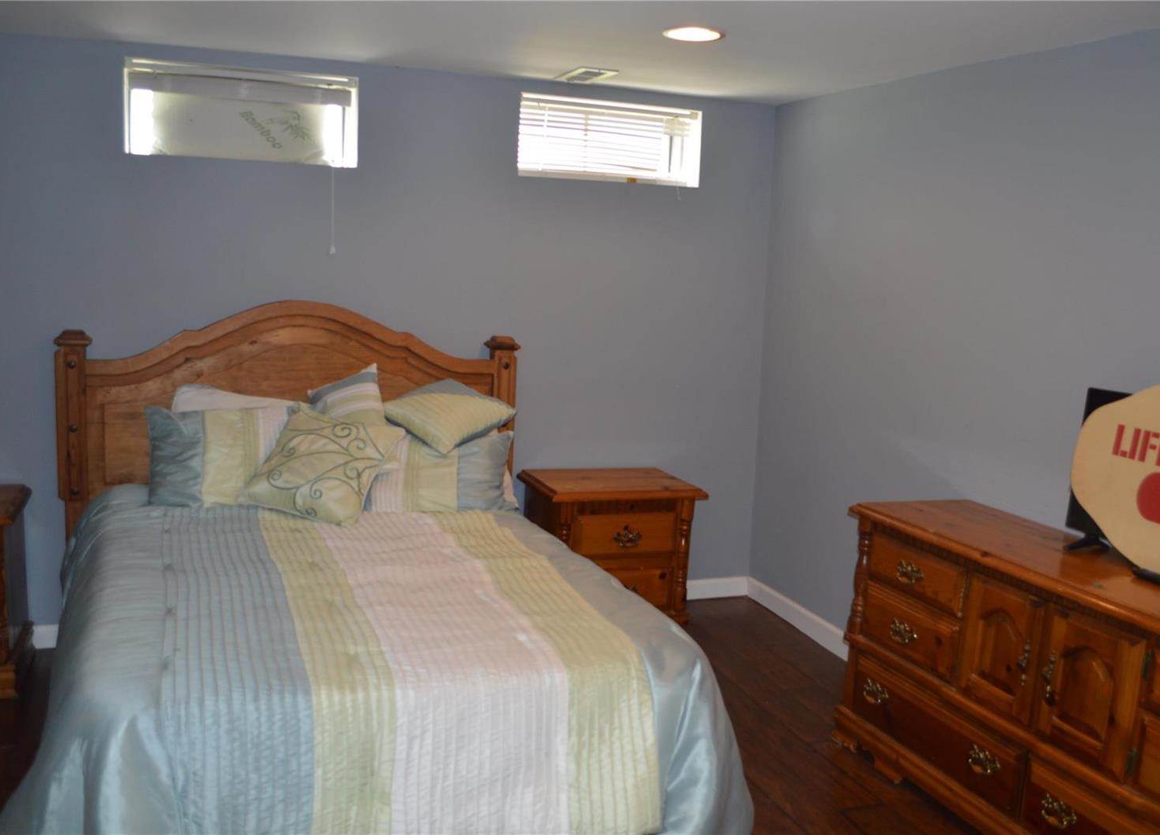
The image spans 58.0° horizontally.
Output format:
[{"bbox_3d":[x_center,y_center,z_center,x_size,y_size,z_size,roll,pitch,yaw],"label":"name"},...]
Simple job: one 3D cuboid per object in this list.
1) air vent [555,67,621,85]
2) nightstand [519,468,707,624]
[{"bbox_3d":[0.024,-1.322,4.064,0.158,0.020,0.322,-1,9,-21],"label":"air vent"},{"bbox_3d":[0.115,0.584,4.339,0.647,0.638,0.486,-1,9,-19],"label":"nightstand"}]

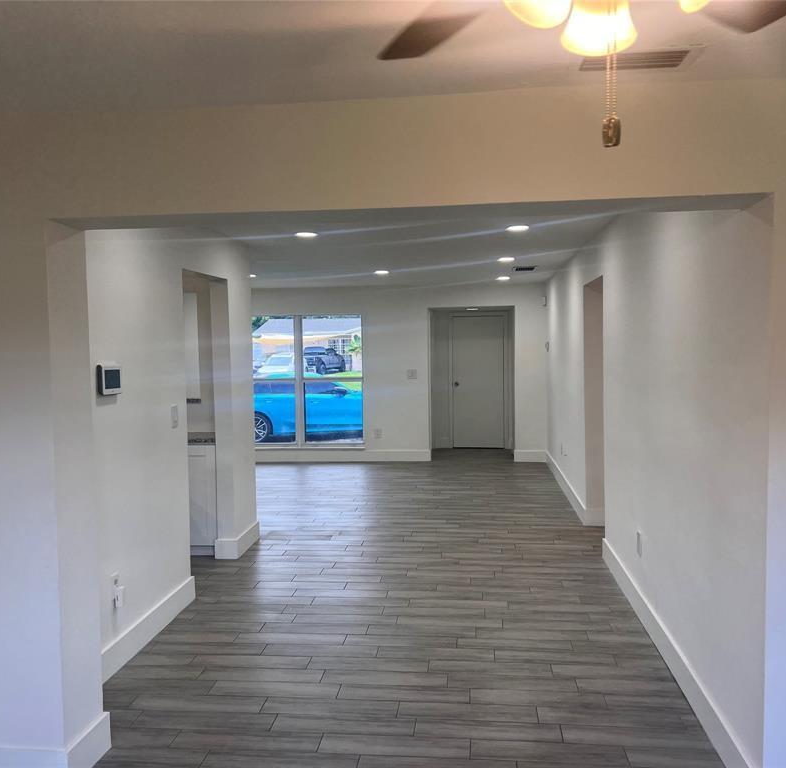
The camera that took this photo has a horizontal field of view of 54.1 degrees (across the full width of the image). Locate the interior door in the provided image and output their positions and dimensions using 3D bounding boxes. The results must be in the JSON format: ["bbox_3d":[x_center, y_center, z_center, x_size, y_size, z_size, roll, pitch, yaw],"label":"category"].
[{"bbox_3d":[1.307,-0.029,11.707,0.776,2.007,0.045,0,3,6],"label":"interior door"}]

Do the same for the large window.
[{"bbox_3d":[-1.268,-0.045,10.642,1.732,1.803,0.100,0,3,6],"label":"large window"}]

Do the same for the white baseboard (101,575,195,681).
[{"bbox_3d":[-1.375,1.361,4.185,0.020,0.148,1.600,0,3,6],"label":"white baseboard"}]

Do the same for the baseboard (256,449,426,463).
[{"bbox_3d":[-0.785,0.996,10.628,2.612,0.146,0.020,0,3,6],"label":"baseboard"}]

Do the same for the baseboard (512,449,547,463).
[{"bbox_3d":[1.848,0.974,10.339,0.434,0.146,0.020,0,3,6],"label":"baseboard"}]

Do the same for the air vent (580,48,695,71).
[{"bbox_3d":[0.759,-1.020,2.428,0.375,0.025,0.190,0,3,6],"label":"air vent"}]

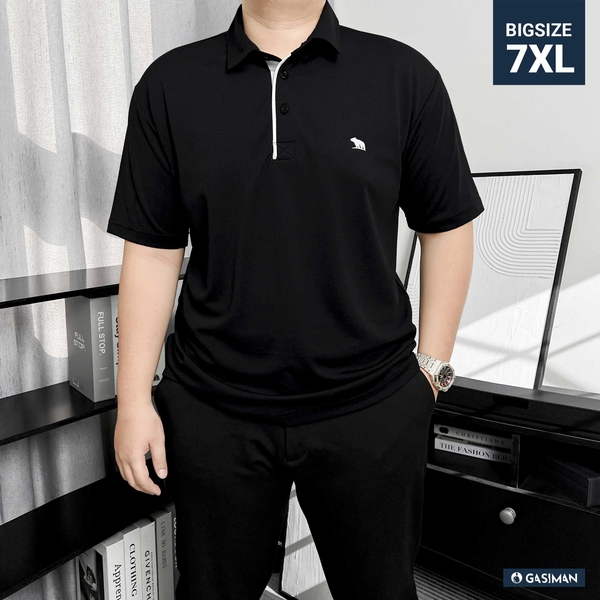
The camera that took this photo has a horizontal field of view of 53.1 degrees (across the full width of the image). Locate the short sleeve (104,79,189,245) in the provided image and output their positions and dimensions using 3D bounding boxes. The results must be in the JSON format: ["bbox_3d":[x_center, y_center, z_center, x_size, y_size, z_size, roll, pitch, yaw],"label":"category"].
[{"bbox_3d":[-0.253,-0.218,1.010,0.130,0.258,0.165,3,8,0],"label":"short sleeve"}]

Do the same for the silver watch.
[{"bbox_3d":[0.219,0.120,0.980,0.066,0.045,0.060,17,-3,-40],"label":"silver watch"}]

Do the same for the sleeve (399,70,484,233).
[{"bbox_3d":[0.234,-0.239,1.010,0.130,0.258,0.165,-7,8,1],"label":"sleeve"}]

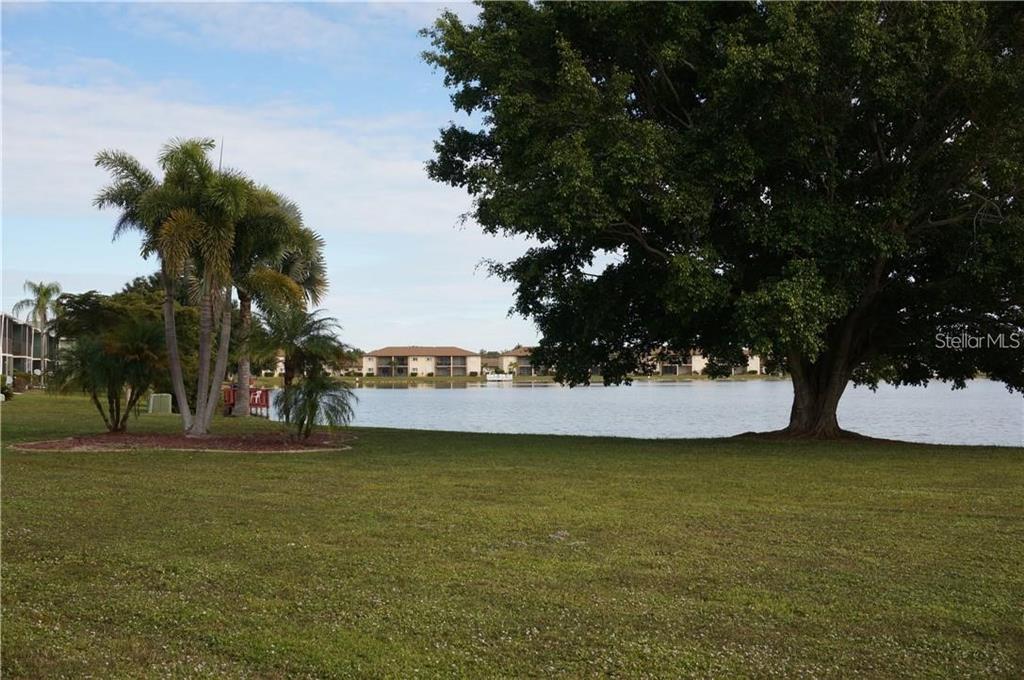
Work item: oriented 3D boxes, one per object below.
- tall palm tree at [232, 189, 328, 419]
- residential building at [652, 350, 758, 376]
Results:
[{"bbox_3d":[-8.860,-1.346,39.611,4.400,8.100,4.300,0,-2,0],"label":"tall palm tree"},{"bbox_3d":[52.126,5.927,300.105,30.000,7.700,13.000,0,-2,5],"label":"residential building"}]

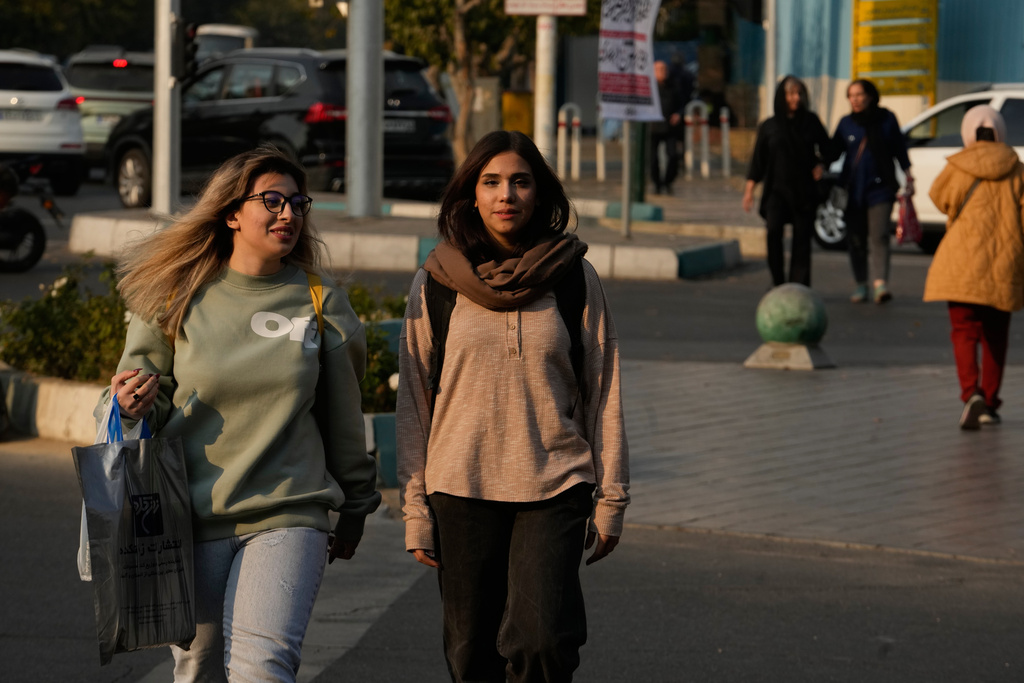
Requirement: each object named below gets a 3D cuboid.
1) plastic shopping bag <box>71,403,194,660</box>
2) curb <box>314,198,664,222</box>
[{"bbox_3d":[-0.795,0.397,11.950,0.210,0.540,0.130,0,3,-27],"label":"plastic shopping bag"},{"bbox_3d":[-0.170,-1.254,53.339,3.564,0.150,0.350,2,3,24],"label":"curb"}]

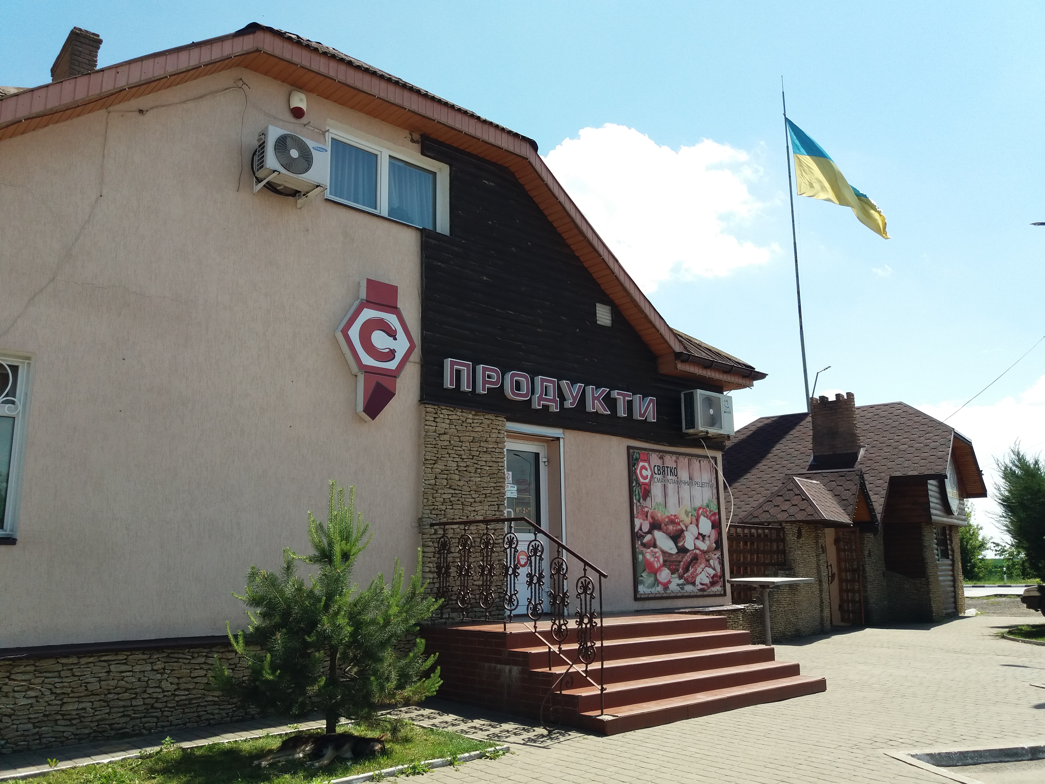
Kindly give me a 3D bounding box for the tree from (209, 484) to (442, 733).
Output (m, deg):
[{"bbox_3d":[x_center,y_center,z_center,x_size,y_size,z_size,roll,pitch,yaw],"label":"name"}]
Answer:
[{"bbox_3d":[-1.567,1.788,7.058,1.800,2.080,1.800,-1,-12,0],"label":"tree"}]

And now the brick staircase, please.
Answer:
[{"bbox_3d":[1.083,2.827,8.942,3.410,0.724,2.640,10,-16,-41],"label":"brick staircase"}]

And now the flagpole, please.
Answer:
[{"bbox_3d":[10.550,-2.659,31.905,0.200,20.550,0.200,10,-16,-41],"label":"flagpole"}]

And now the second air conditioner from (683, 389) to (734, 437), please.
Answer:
[{"bbox_3d":[2.753,0.333,12.521,0.890,0.585,0.290,10,-16,-41],"label":"second air conditioner"}]

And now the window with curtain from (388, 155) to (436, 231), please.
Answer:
[{"bbox_3d":[-1.278,-2.321,9.918,0.700,0.800,0.100,10,-16,-41],"label":"window with curtain"}]

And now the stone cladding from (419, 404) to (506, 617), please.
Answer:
[{"bbox_3d":[-0.656,1.366,9.514,1.190,2.380,0.120,10,-16,-41],"label":"stone cladding"}]

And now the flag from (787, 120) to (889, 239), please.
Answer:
[{"bbox_3d":[12.044,-8.340,32.527,3.260,5.600,1.200,-5,-12,19],"label":"flag"}]

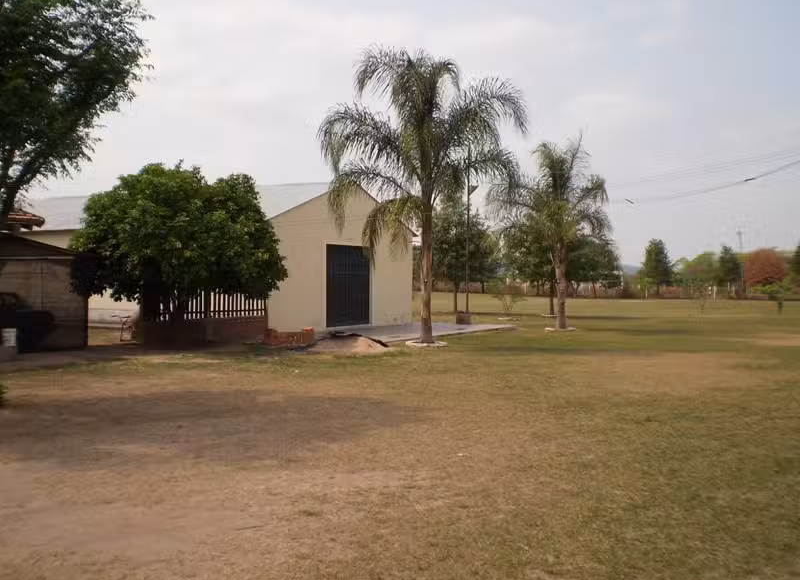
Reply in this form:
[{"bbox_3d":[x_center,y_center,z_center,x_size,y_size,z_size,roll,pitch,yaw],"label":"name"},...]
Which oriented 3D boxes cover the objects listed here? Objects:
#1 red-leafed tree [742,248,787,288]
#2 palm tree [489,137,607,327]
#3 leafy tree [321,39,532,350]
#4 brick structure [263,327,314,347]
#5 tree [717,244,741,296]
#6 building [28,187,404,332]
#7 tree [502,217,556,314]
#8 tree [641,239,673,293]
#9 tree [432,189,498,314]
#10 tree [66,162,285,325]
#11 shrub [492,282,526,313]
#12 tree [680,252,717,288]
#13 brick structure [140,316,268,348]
[{"bbox_3d":[38.659,-1.696,87.992,4.900,4.700,4.700,0,1,0],"label":"red-leafed tree"},{"bbox_3d":[5.318,-2.038,29.383,4.300,6.750,4.200,0,1,0],"label":"palm tree"},{"bbox_3d":[0.606,-2.570,22.377,5.600,7.950,5.400,0,1,0],"label":"leafy tree"},{"bbox_3d":[-2.975,1.167,22.213,1.380,0.480,0.600,0,1,-24],"label":"brick structure"},{"bbox_3d":[33.166,-1.788,83.991,2.600,5.200,2.600,0,1,0],"label":"tree"},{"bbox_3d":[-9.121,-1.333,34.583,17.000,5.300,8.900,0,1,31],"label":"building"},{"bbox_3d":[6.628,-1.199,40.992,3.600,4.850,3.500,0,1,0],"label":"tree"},{"bbox_3d":[25.897,-2.088,83.988,3.250,5.800,3.200,0,1,0],"label":"tree"},{"bbox_3d":[3.434,-2.013,44.985,3.700,6.400,3.600,0,1,0],"label":"tree"},{"bbox_3d":[-5.644,-0.834,21.194,5.600,4.500,5.000,0,1,0],"label":"tree"},{"bbox_3d":[5.264,0.435,40.008,1.650,1.600,1.600,0,1,0],"label":"shrub"},{"bbox_3d":[35.877,-2.163,100.000,4.400,4.800,4.300,0,0,0],"label":"tree"},{"bbox_3d":[-4.951,1.054,21.412,3.260,0.740,0.300,0,1,-25],"label":"brick structure"}]

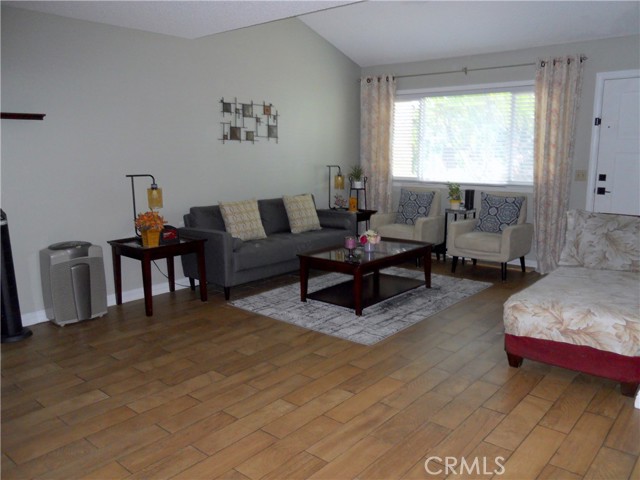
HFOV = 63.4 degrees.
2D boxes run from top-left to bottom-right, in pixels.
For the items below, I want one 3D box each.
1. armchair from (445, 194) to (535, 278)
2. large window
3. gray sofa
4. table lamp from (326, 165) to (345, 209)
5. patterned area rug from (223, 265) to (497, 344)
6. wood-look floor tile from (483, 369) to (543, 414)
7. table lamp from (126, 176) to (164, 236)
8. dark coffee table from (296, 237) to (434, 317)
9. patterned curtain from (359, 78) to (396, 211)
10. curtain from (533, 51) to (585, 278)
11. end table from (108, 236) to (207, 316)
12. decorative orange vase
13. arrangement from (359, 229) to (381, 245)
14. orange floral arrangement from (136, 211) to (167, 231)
[{"bbox_3d":[1.920,-0.064,5.778,0.690,0.860,0.720,9,14,42],"label":"armchair"},{"bbox_3d":[1.718,-1.260,6.386,2.050,1.200,0.100,8,13,40],"label":"large window"},{"bbox_3d":[-0.468,-0.015,5.693,0.740,0.840,2.020,8,13,40],"label":"gray sofa"},{"bbox_3d":[0.217,-0.684,6.777,0.290,0.580,0.140,-8,12,-34],"label":"table lamp"},{"bbox_3d":[0.469,0.516,5.012,1.578,0.010,2.184,8,13,40],"label":"patterned area rug"},{"bbox_3d":[1.130,0.881,3.004,0.147,0.010,0.604,8,13,40],"label":"wood-look floor tile"},{"bbox_3d":[-1.566,-0.292,4.678,0.300,0.580,0.140,-4,11,-19],"label":"table lamp"},{"bbox_3d":[0.451,0.307,4.919,0.710,0.453,1.220,8,13,40],"label":"dark coffee table"},{"bbox_3d":[0.778,-1.016,6.990,0.530,2.283,0.120,8,13,40],"label":"patterned curtain"},{"bbox_3d":[2.537,-0.776,5.603,0.480,2.290,0.140,8,13,40],"label":"curtain"},{"bbox_3d":[-1.452,0.296,4.705,0.600,0.570,0.600,8,13,40],"label":"end table"},{"bbox_3d":[-1.458,-0.017,4.457,0.120,0.150,0.120,8,13,40],"label":"decorative orange vase"},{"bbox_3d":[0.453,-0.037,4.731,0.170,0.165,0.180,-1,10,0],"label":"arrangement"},{"bbox_3d":[-1.459,-0.160,4.431,0.220,0.180,0.220,8,13,40],"label":"orange floral arrangement"}]

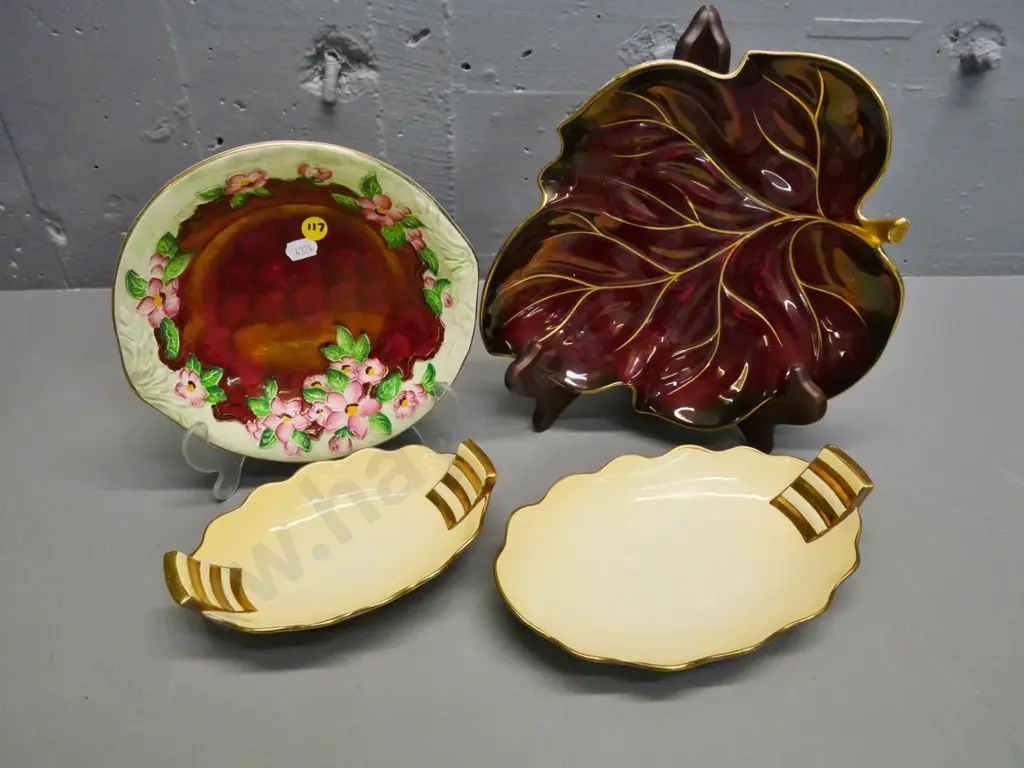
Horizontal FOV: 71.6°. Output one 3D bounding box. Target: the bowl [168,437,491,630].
[{"bbox_3d":[-0.100,0.096,0.437,0.194,0.049,0.134,-19,40,-25],"label":"bowl"}]

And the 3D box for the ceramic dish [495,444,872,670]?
[{"bbox_3d":[0.118,0.108,0.478,0.266,0.065,0.171,-13,39,-18],"label":"ceramic dish"}]

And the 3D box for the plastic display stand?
[{"bbox_3d":[-0.145,-0.023,0.514,0.187,0.150,0.140,-11,38,-16],"label":"plastic display stand"}]

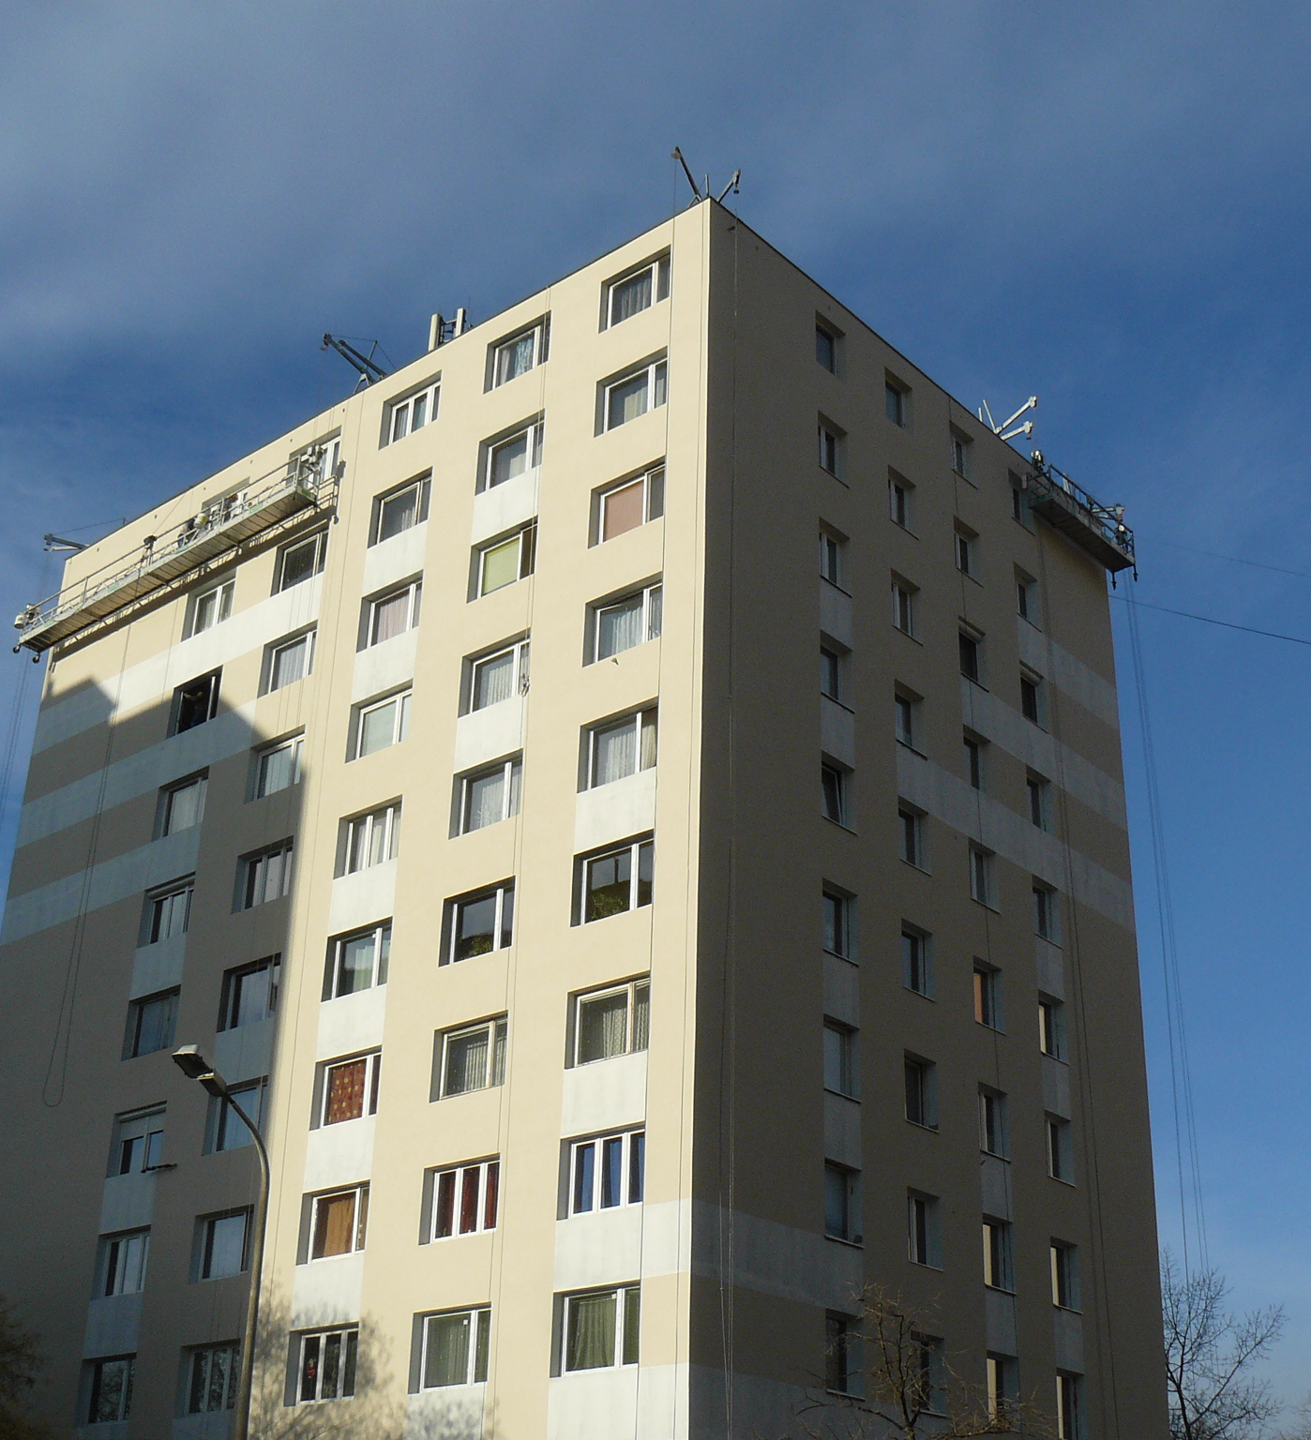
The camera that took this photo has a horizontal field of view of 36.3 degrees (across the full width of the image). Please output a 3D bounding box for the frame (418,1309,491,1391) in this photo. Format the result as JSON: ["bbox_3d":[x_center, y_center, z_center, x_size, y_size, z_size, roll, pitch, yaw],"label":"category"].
[{"bbox_3d":[-3.494,11.355,35.964,2.050,1.460,0.120,-20,-34,36],"label":"frame"}]

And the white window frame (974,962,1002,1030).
[{"bbox_3d":[6.948,5.937,42.759,0.120,1.460,1.140,-20,-34,36],"label":"white window frame"}]

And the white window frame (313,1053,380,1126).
[{"bbox_3d":[-6.087,7.550,40.567,2.050,1.460,0.120,-20,-34,36],"label":"white window frame"}]

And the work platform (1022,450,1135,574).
[{"bbox_3d":[11.035,-5.241,51.525,0.750,1.200,4.300,-20,-34,36],"label":"work platform"}]

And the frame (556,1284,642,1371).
[{"bbox_3d":[-0.830,10.361,33.816,2.050,1.460,0.120,-20,-34,36],"label":"frame"}]

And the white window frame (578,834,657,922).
[{"bbox_3d":[-0.643,3.080,37.530,2.050,1.460,0.120,-20,-34,36],"label":"white window frame"}]

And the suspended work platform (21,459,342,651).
[{"bbox_3d":[-12.968,-4.236,52.107,12.200,1.120,0.750,-20,-34,36],"label":"suspended work platform"}]

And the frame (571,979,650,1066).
[{"bbox_3d":[-0.711,5.538,36.279,2.050,1.460,0.120,-20,-34,36],"label":"frame"}]

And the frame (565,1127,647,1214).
[{"bbox_3d":[-0.773,7.960,35.040,2.050,1.460,0.120,-20,-34,36],"label":"frame"}]

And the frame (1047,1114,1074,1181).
[{"bbox_3d":[8.557,9.336,43.315,0.120,1.460,1.140,-20,-34,36],"label":"frame"}]

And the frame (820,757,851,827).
[{"bbox_3d":[3.526,1.529,40.385,0.120,1.460,1.140,-20,-34,36],"label":"frame"}]

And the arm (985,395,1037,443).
[{"bbox_3d":[9.081,-7.683,51.008,1.600,0.950,0.500,-20,-34,36],"label":"arm"}]

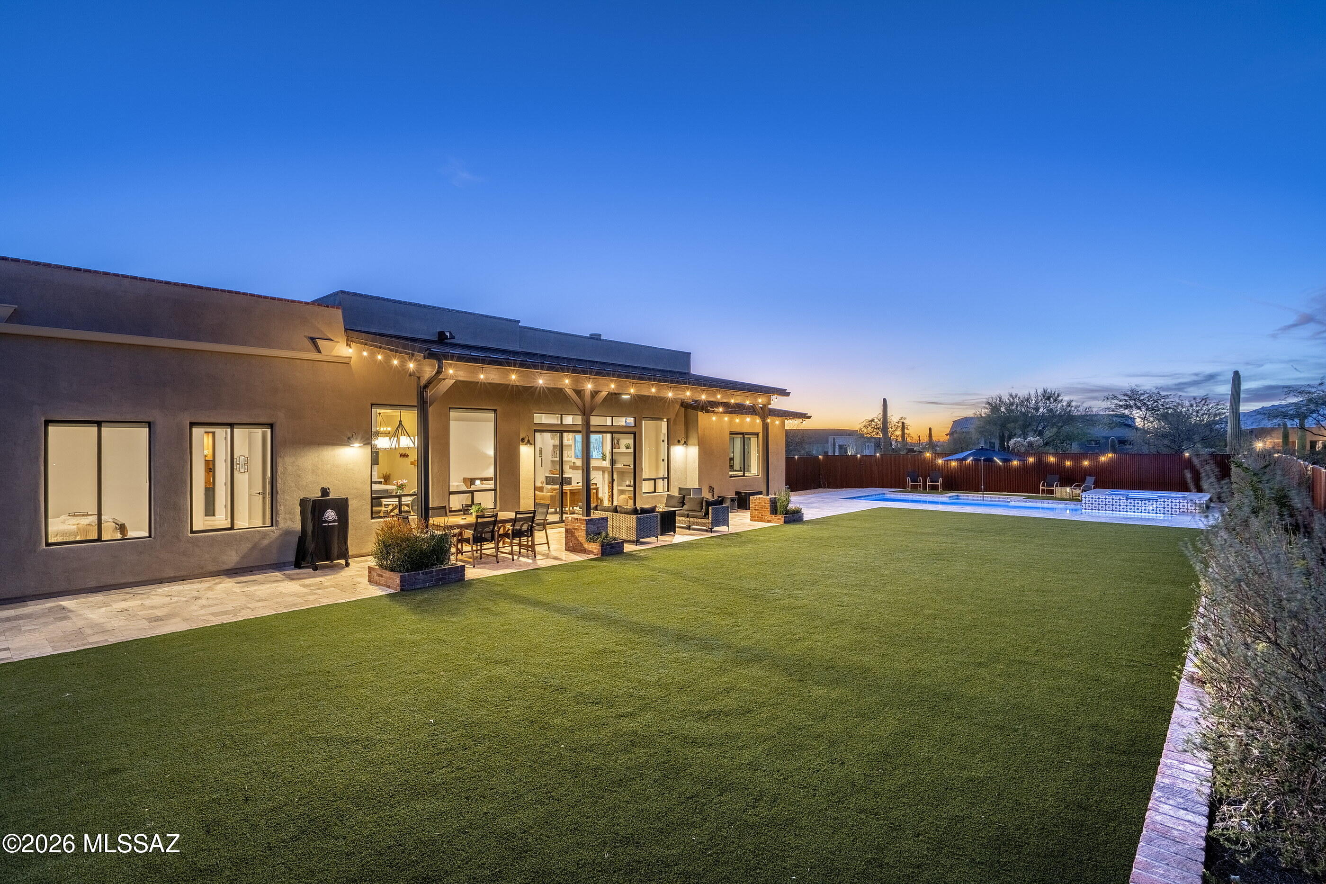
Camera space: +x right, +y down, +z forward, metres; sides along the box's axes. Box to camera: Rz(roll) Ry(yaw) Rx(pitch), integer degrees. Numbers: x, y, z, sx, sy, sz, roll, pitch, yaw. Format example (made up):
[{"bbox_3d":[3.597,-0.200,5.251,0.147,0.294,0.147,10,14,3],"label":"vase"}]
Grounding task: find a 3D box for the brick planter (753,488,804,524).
[{"bbox_3d":[3.301,1.826,18.132,1.060,0.930,1.050,-1,-1,41],"label":"brick planter"}]

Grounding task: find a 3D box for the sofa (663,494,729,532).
[{"bbox_3d":[0.661,1.804,16.000,2.060,0.840,0.750,-1,-1,43],"label":"sofa"}]

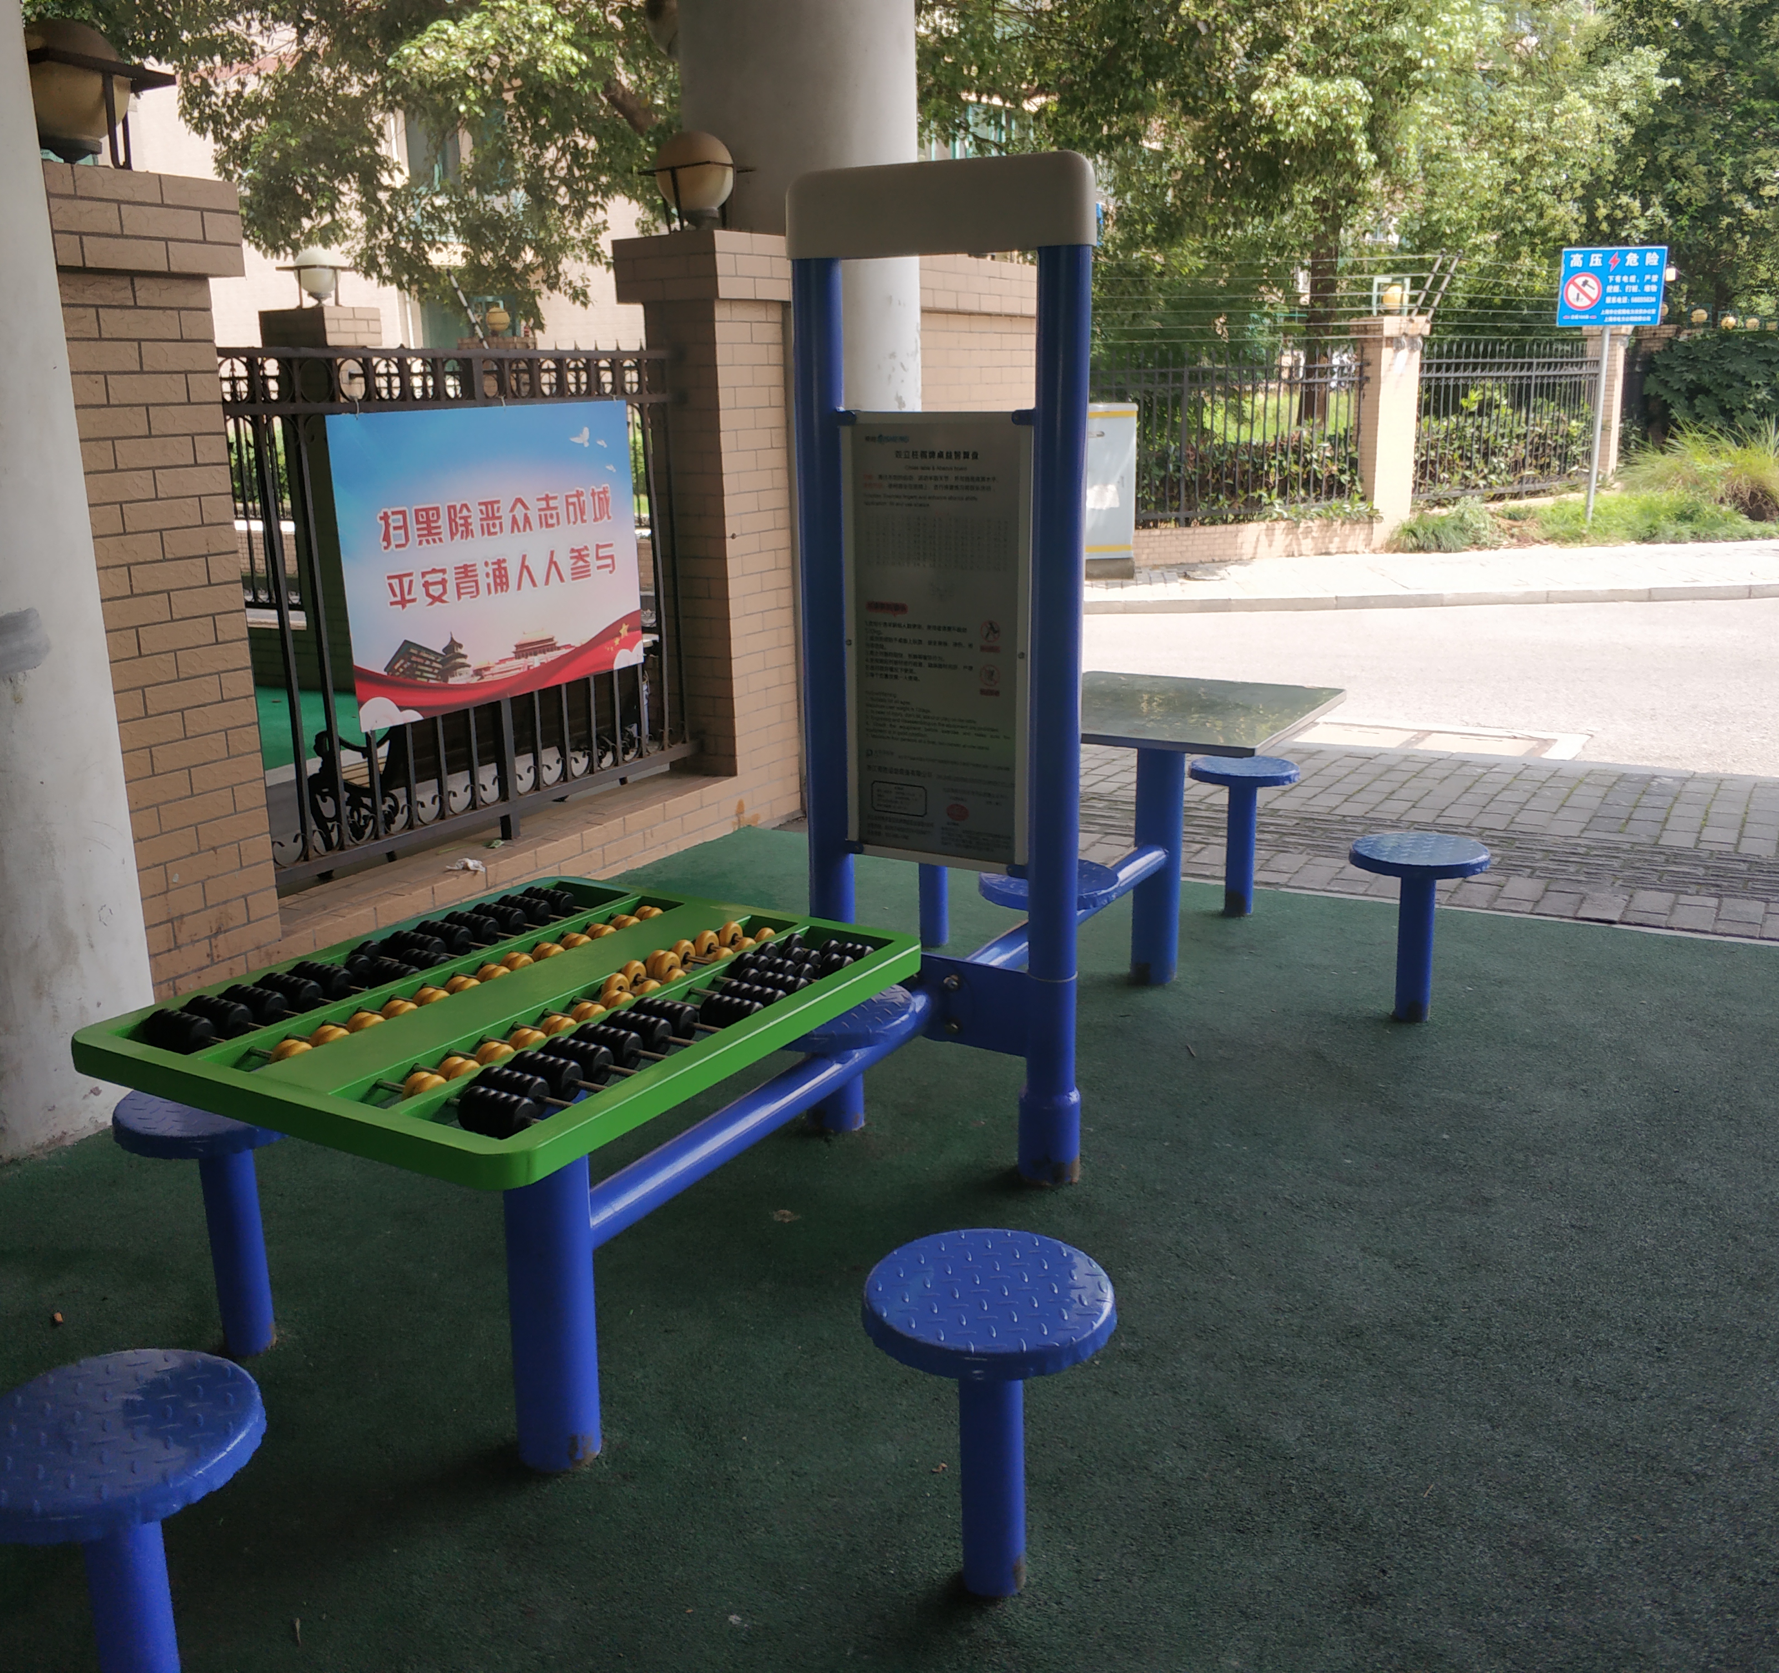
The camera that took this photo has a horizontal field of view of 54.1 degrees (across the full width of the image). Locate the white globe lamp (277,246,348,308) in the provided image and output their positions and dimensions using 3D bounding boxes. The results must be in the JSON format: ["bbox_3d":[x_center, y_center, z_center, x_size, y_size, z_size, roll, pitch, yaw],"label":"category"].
[{"bbox_3d":[-3.116,-3.047,9.500,0.330,0.330,0.330,9,18,32],"label":"white globe lamp"}]

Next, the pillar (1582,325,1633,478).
[{"bbox_3d":[7.304,-4.303,17.800,0.420,1.800,0.480,8,17,30],"label":"pillar"}]

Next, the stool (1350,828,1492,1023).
[{"bbox_3d":[1.244,0.230,4.116,0.307,0.418,0.307,8,17,30],"label":"stool"}]

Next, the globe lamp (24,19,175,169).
[{"bbox_3d":[-1.698,-1.528,3.602,0.280,0.320,0.280,8,17,30],"label":"globe lamp"}]

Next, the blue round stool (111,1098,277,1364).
[{"bbox_3d":[-1.005,0.597,2.693,0.307,0.418,0.307,-1,15,0],"label":"blue round stool"}]

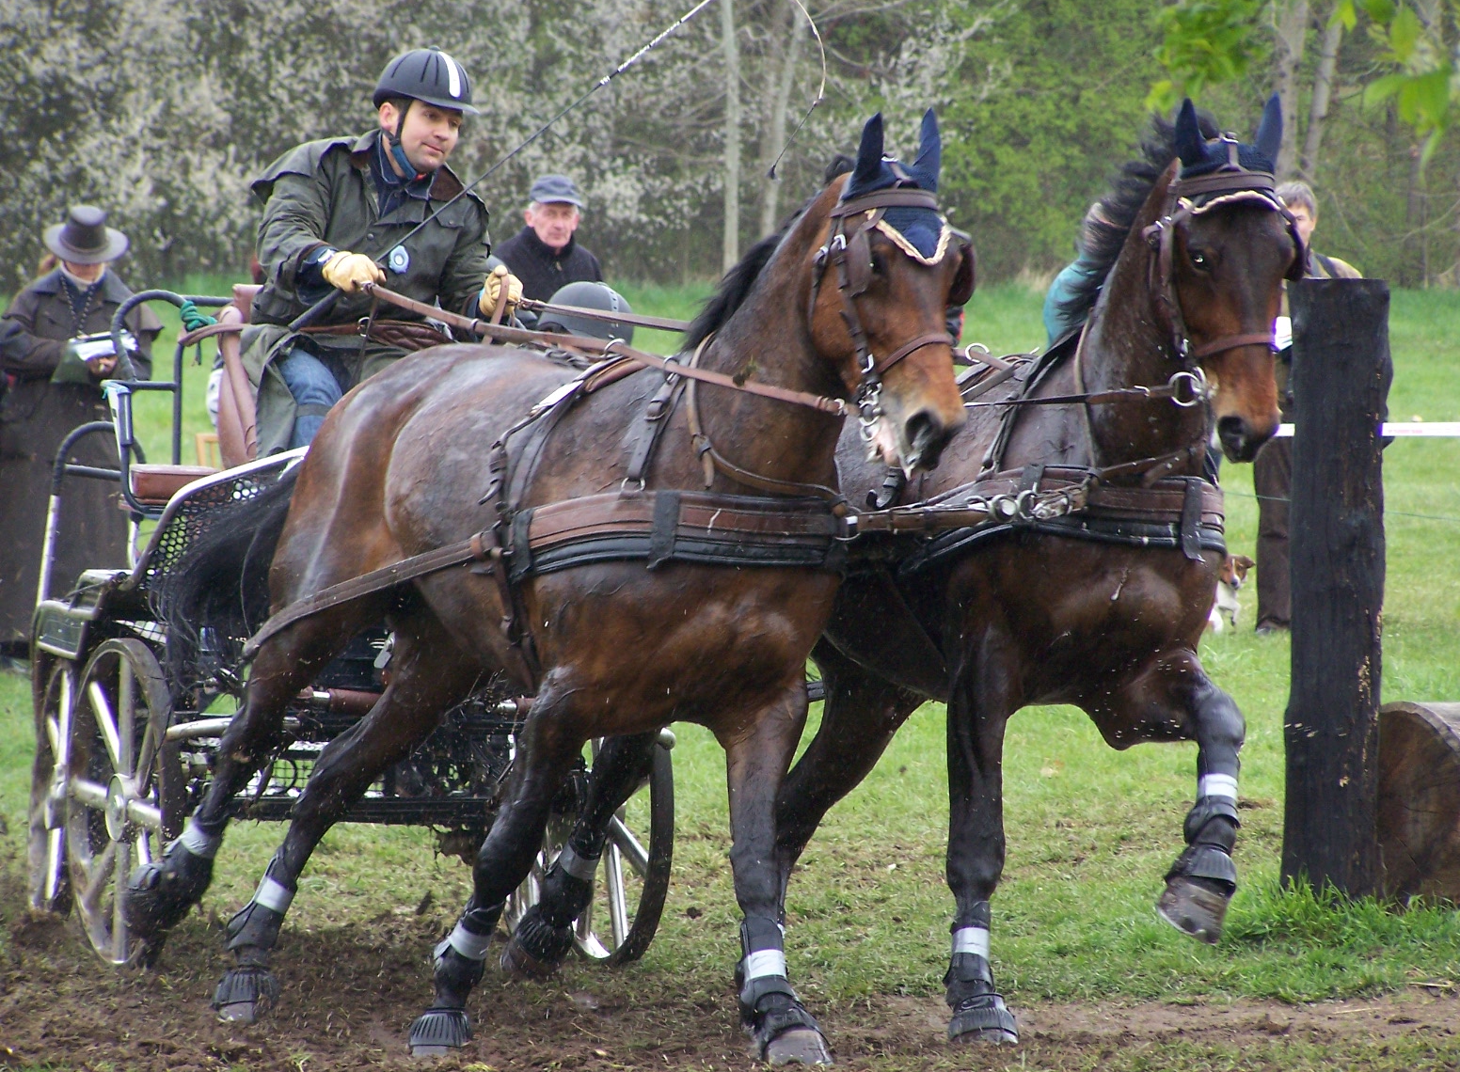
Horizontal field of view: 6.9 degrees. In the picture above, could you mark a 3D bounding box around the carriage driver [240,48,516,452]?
[{"bbox_3d":[-0.865,-0.480,29.500,0.630,1.420,0.780,-1,2,-18],"label":"carriage driver"}]

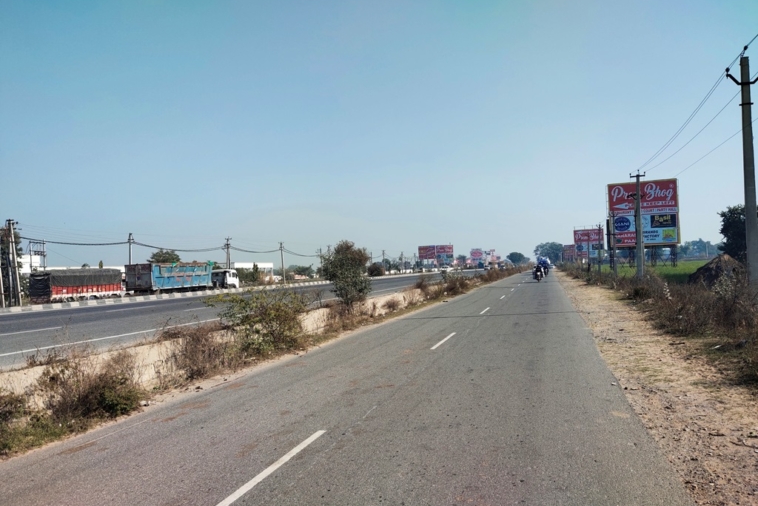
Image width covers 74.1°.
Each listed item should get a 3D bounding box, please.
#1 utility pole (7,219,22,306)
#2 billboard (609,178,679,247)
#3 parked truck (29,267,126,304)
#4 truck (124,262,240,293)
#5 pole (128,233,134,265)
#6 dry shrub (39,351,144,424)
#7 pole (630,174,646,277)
[{"bbox_3d":[-25.899,0.936,35.760,0.900,6.600,0.550,-3,-2,19],"label":"utility pole"},{"bbox_3d":[36.382,-5.482,69.000,8.150,8.700,0.500,-2,-2,19],"label":"billboard"},{"bbox_3d":[-25.774,3.237,44.284,2.450,3.150,8.600,-3,-2,19],"label":"parked truck"},{"bbox_3d":[-15.620,2.489,41.062,2.500,3.200,10.400,-3,-2,19],"label":"truck"},{"bbox_3d":[-22.494,1.319,45.760,0.500,6.210,0.350,-3,-2,19],"label":"pole"},{"bbox_3d":[-4.126,1.869,7.198,0.850,0.970,1.400,-2,-2,19],"label":"dry shrub"},{"bbox_3d":[18.459,-1.562,35.375,1.080,8.410,0.320,-2,-2,19],"label":"pole"}]

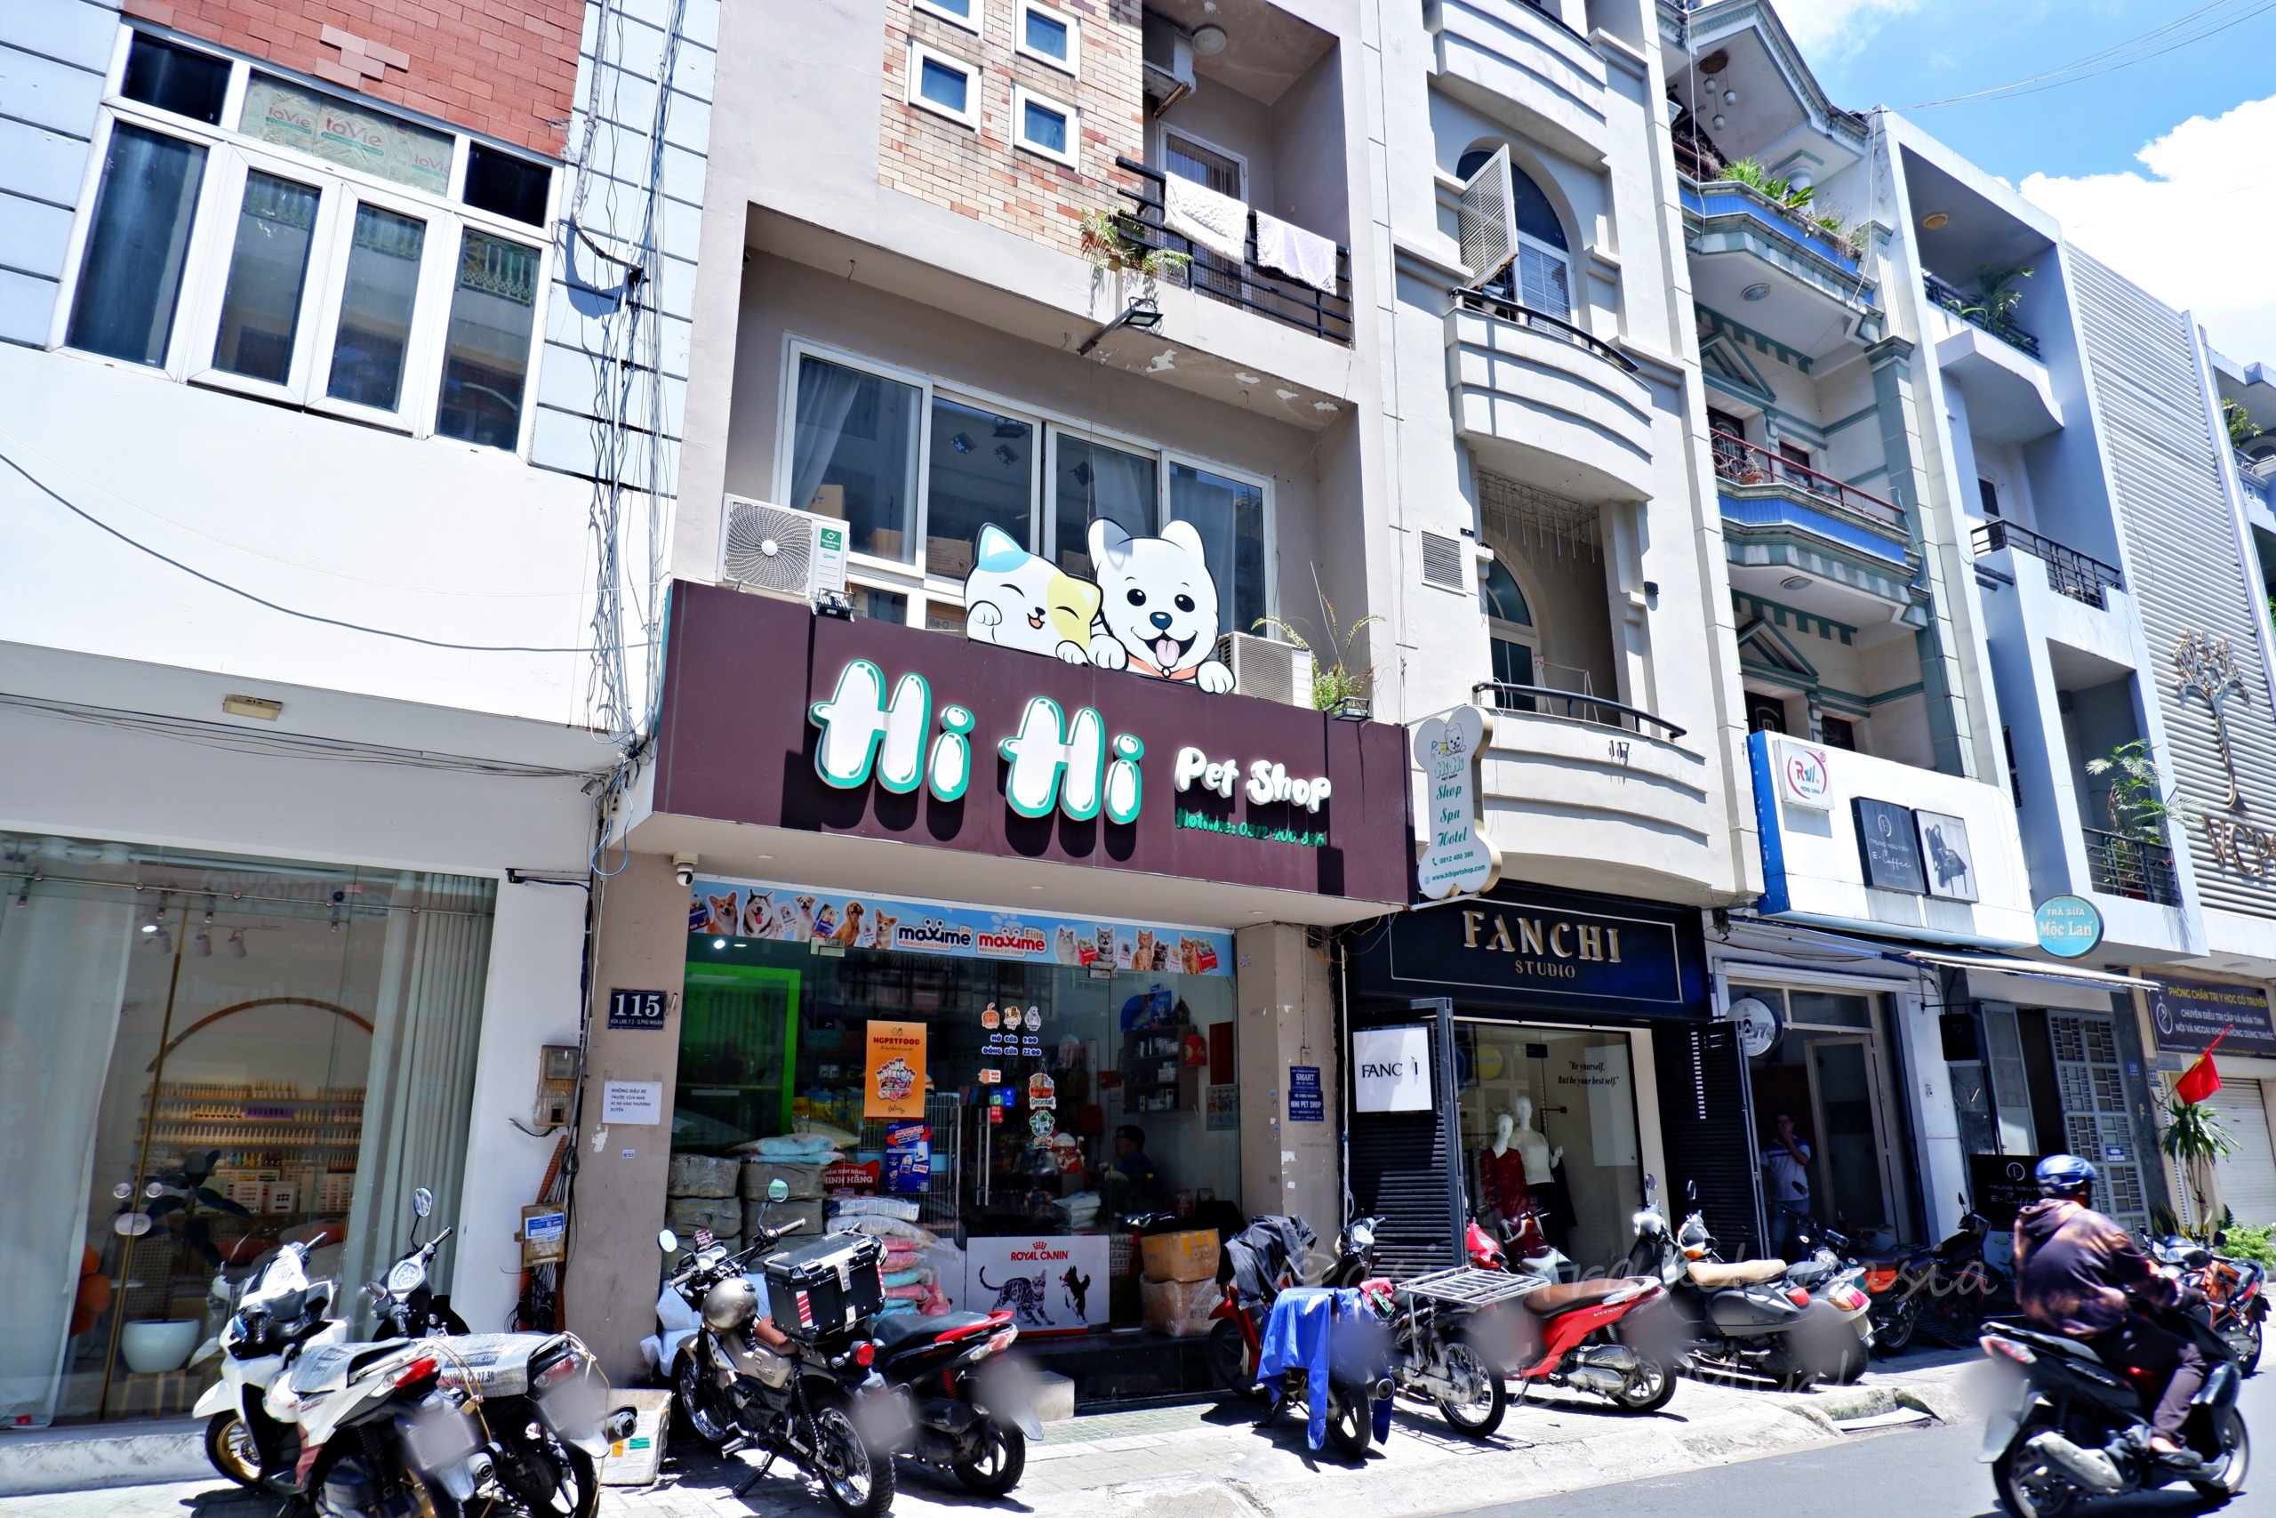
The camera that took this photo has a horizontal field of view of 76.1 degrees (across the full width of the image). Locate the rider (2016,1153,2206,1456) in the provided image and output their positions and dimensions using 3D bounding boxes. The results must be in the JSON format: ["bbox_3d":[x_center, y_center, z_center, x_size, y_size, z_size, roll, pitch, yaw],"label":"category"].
[{"bbox_3d":[4.462,2.607,6.945,0.880,1.380,0.600,7,-17,-24],"label":"rider"}]

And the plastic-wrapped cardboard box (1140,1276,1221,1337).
[{"bbox_3d":[0.229,3.218,8.574,0.310,0.300,0.350,12,-20,-37],"label":"plastic-wrapped cardboard box"}]

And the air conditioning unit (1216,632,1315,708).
[{"bbox_3d":[0.918,-0.553,10.533,0.710,0.540,0.280,10,-18,-32],"label":"air conditioning unit"}]

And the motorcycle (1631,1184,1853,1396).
[{"bbox_3d":[3.775,3.595,9.968,0.720,1.180,1.850,9,-18,-30],"label":"motorcycle"}]

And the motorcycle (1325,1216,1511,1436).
[{"bbox_3d":[1.456,3.242,8.469,0.700,1.080,1.870,9,-18,-30],"label":"motorcycle"}]

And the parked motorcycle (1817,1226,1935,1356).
[{"bbox_3d":[5.496,4.075,11.247,1.800,1.060,0.700,12,-20,-36],"label":"parked motorcycle"}]

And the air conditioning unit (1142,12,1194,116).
[{"bbox_3d":[0.027,-5.039,10.406,0.700,0.460,0.280,10,-18,-32],"label":"air conditioning unit"}]

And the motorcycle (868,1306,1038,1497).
[{"bbox_3d":[-1.153,2.830,6.970,1.870,1.080,0.690,-14,-21,40],"label":"motorcycle"}]

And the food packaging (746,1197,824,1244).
[{"bbox_3d":[-2.111,2.655,8.406,0.455,0.245,0.400,10,-18,-32],"label":"food packaging"}]

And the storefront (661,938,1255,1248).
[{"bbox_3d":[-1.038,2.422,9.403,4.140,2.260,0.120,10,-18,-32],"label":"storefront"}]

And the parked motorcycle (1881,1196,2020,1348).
[{"bbox_3d":[6.357,4.060,11.521,1.850,1.080,0.700,10,-19,-33],"label":"parked motorcycle"}]

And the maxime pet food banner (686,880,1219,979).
[{"bbox_3d":[-1.030,1.167,9.740,4.130,0.345,0.050,10,-18,-32],"label":"maxime pet food banner"}]

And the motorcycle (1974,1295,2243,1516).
[{"bbox_3d":[4.614,2.972,6.914,1.850,1.100,0.700,7,-17,-24],"label":"motorcycle"}]

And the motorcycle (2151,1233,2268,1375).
[{"bbox_3d":[7.648,3.991,10.623,1.850,1.080,0.680,10,-19,-33],"label":"motorcycle"}]

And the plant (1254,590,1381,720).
[{"bbox_3d":[1.278,-0.739,10.246,0.880,0.820,0.550,10,-18,-32],"label":"plant"}]

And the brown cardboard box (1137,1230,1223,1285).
[{"bbox_3d":[0.229,2.945,8.647,0.320,0.265,0.330,13,-20,-39],"label":"brown cardboard box"}]

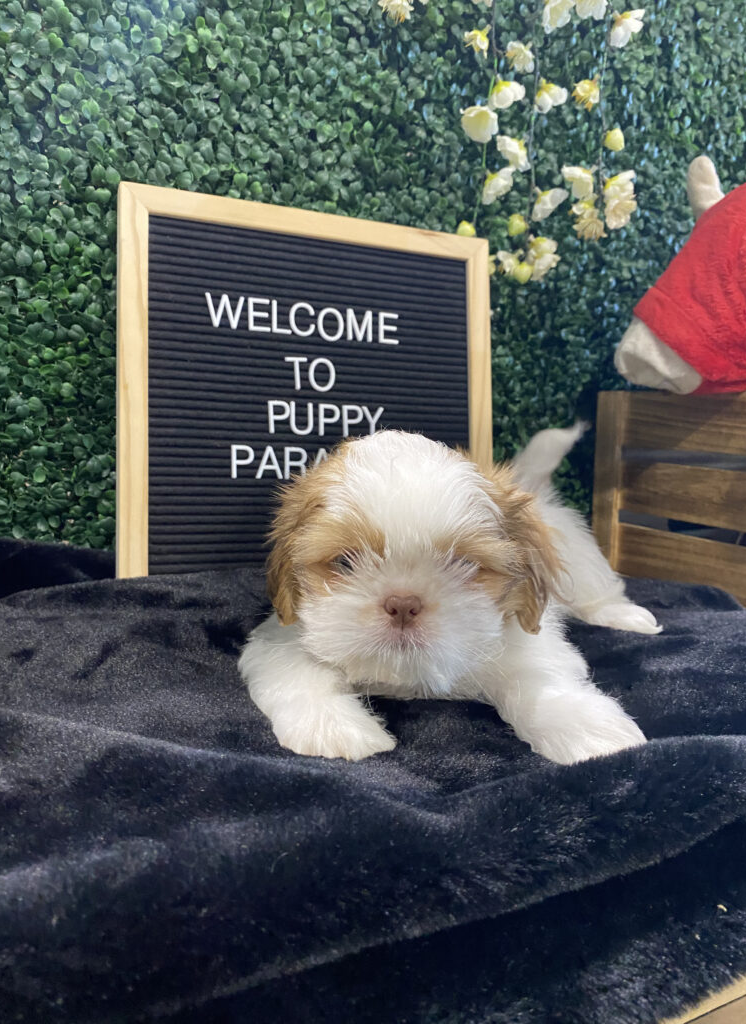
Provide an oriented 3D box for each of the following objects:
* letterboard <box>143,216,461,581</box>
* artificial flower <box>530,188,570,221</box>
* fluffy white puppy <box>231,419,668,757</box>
[{"bbox_3d":[-0.037,-0.073,0.532,0.240,0.240,0.018,0,-2,-22],"label":"letterboard"},{"bbox_3d":[0.148,-0.257,0.640,0.029,0.025,0.025,-1,6,-30],"label":"artificial flower"},{"bbox_3d":[0.056,0.016,0.376,0.157,0.119,0.215,3,9,18],"label":"fluffy white puppy"}]

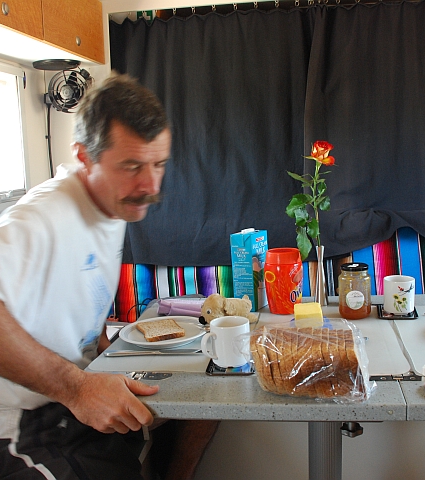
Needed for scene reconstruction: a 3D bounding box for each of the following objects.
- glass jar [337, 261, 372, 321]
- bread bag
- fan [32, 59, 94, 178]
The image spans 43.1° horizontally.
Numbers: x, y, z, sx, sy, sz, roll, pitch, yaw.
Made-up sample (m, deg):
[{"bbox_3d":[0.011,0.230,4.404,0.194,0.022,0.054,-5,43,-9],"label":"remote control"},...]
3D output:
[{"bbox_3d":[0.353,0.125,1.332,0.076,0.124,0.076,0,10,14],"label":"glass jar"},{"bbox_3d":[0.176,0.210,0.961,0.198,0.094,0.114,-1,10,9],"label":"bread bag"},{"bbox_3d":[-0.540,-0.440,1.950,0.205,0.420,0.150,-5,10,-11],"label":"fan"}]

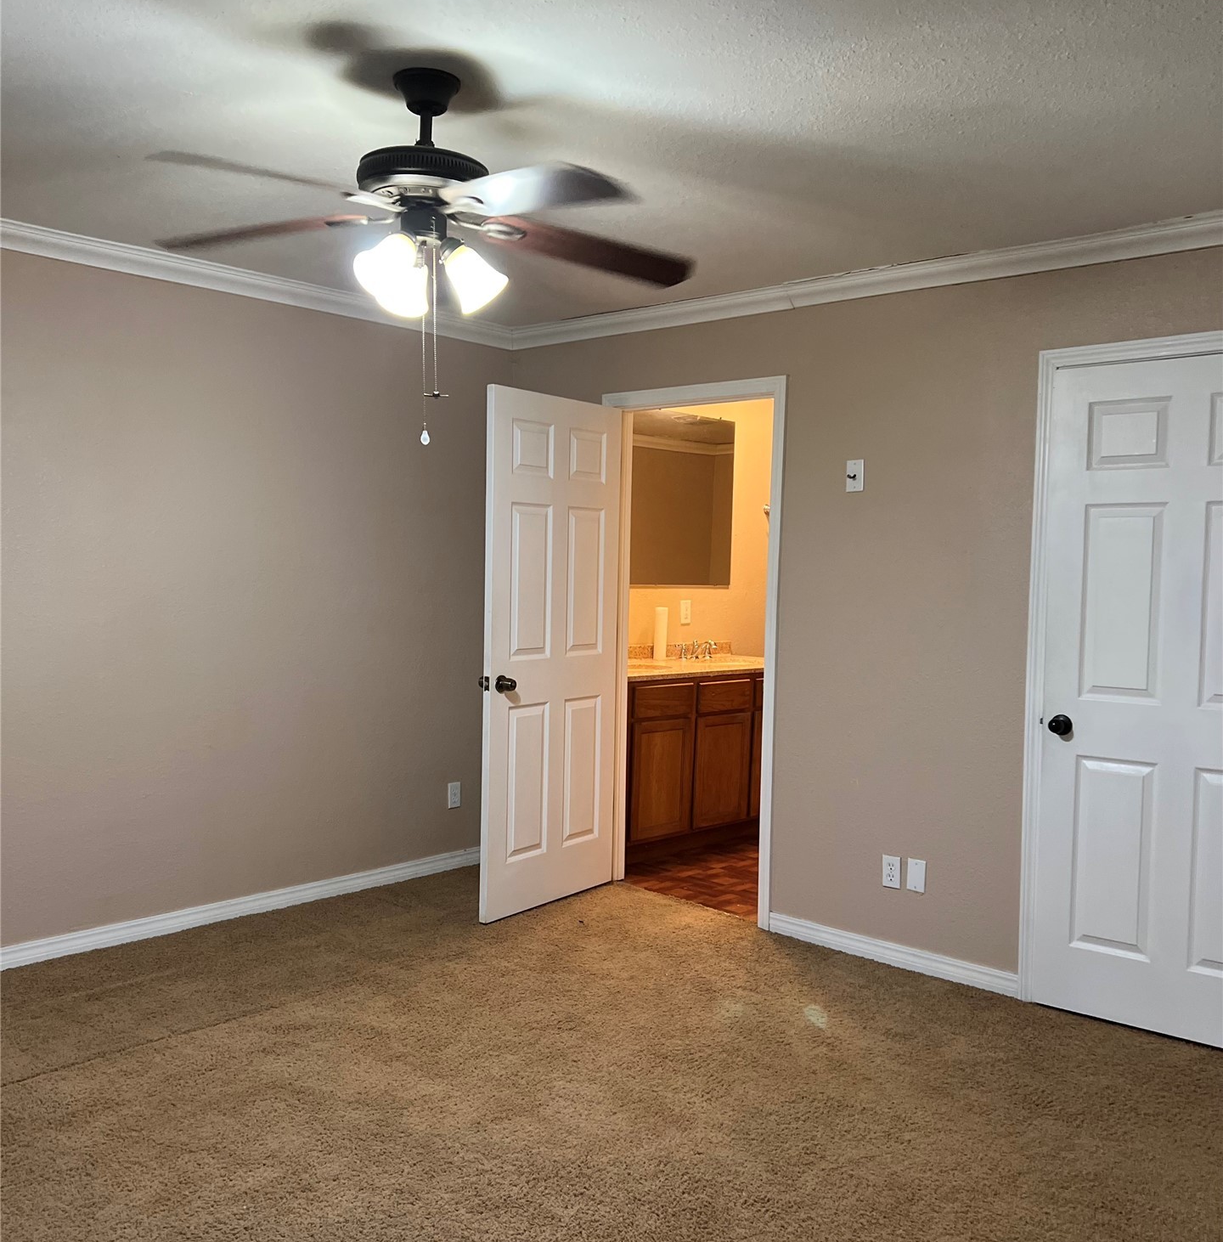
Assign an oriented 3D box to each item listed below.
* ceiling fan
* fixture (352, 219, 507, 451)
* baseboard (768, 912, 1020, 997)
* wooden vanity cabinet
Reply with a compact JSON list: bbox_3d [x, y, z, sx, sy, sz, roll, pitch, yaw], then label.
[{"bbox_3d":[-0.404,-0.921,2.654,1.280,0.500,1.280,4,3,42],"label":"ceiling fan"},{"bbox_3d":[-0.411,-0.626,2.667,0.320,0.480,0.320,4,3,42],"label":"fixture"},{"bbox_3d":[0.969,1.174,4.340,0.980,0.078,0.017,4,3,42],"label":"baseboard"},{"bbox_3d":[0.345,0.685,6.282,0.580,0.870,1.700,4,3,42],"label":"wooden vanity cabinet"}]

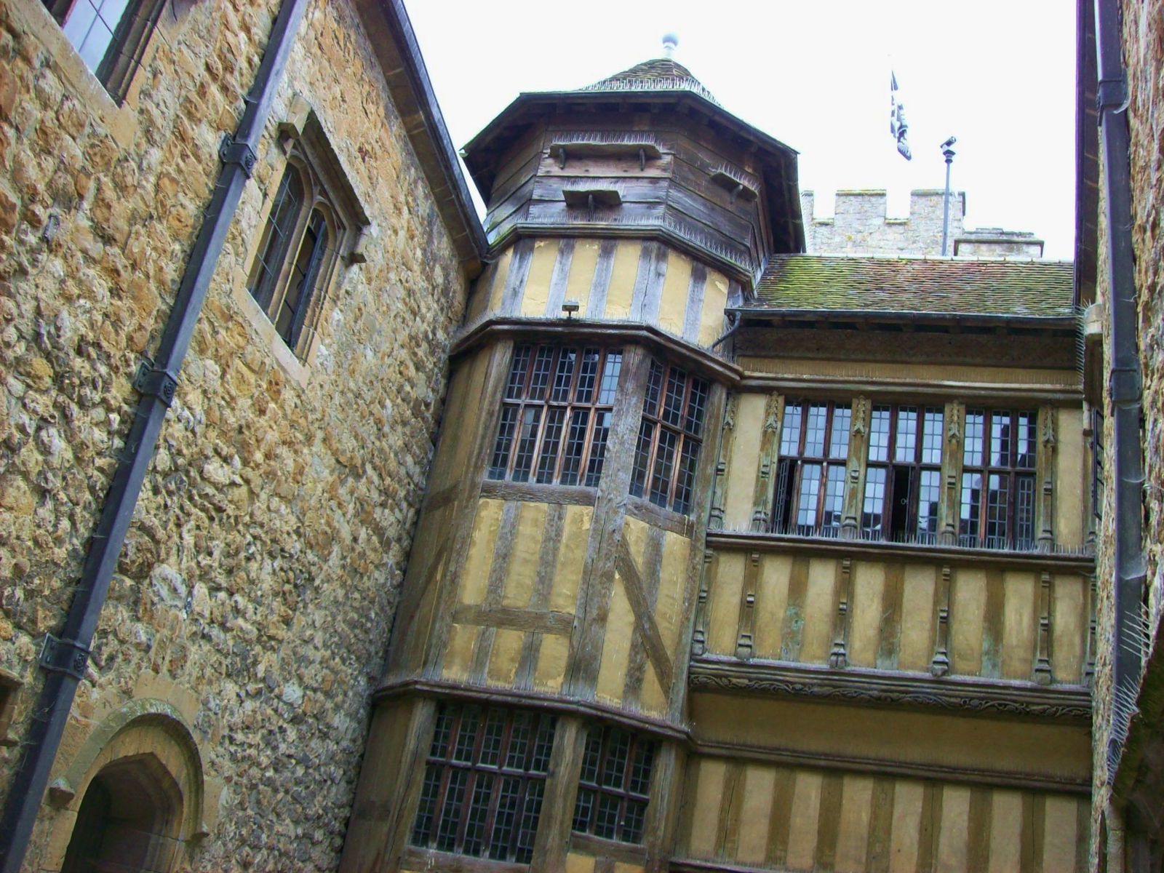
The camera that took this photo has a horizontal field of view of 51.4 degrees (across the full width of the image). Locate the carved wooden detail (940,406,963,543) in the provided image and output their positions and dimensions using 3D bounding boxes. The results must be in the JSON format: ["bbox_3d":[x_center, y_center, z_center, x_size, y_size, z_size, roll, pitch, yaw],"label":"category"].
[{"bbox_3d":[3.658,0.353,11.956,0.160,1.490,0.120,4,-24,13],"label":"carved wooden detail"}]

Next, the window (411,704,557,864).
[{"bbox_3d":[-0.877,3.127,10.975,1.108,1.251,0.100,4,-24,14],"label":"window"}]

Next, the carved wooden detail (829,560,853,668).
[{"bbox_3d":[2.474,1.683,11.572,0.140,1.050,0.120,4,-24,13],"label":"carved wooden detail"}]

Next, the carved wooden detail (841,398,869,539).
[{"bbox_3d":[2.748,0.305,12.162,0.160,1.479,0.120,4,-24,13],"label":"carved wooden detail"}]

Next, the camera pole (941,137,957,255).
[{"bbox_3d":[5.859,-3.818,19.511,0.240,2.500,0.360,18,-24,-18],"label":"camera pole"}]

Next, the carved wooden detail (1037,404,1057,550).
[{"bbox_3d":[4.524,0.378,11.770,0.160,1.476,0.120,4,-24,13],"label":"carved wooden detail"}]

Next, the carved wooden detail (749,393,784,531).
[{"bbox_3d":[1.885,0.245,12.363,0.160,1.487,0.120,4,-24,13],"label":"carved wooden detail"}]

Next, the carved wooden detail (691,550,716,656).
[{"bbox_3d":[1.196,1.623,11.857,0.140,1.038,0.120,4,-24,13],"label":"carved wooden detail"}]

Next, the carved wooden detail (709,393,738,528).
[{"bbox_3d":[1.458,0.248,12.448,0.150,1.482,0.120,4,-24,13],"label":"carved wooden detail"}]

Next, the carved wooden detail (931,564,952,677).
[{"bbox_3d":[3.384,1.722,11.371,0.140,1.047,0.120,4,-24,13],"label":"carved wooden detail"}]

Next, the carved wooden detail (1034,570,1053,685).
[{"bbox_3d":[4.263,1.756,11.178,0.140,1.034,0.120,4,-24,13],"label":"carved wooden detail"}]

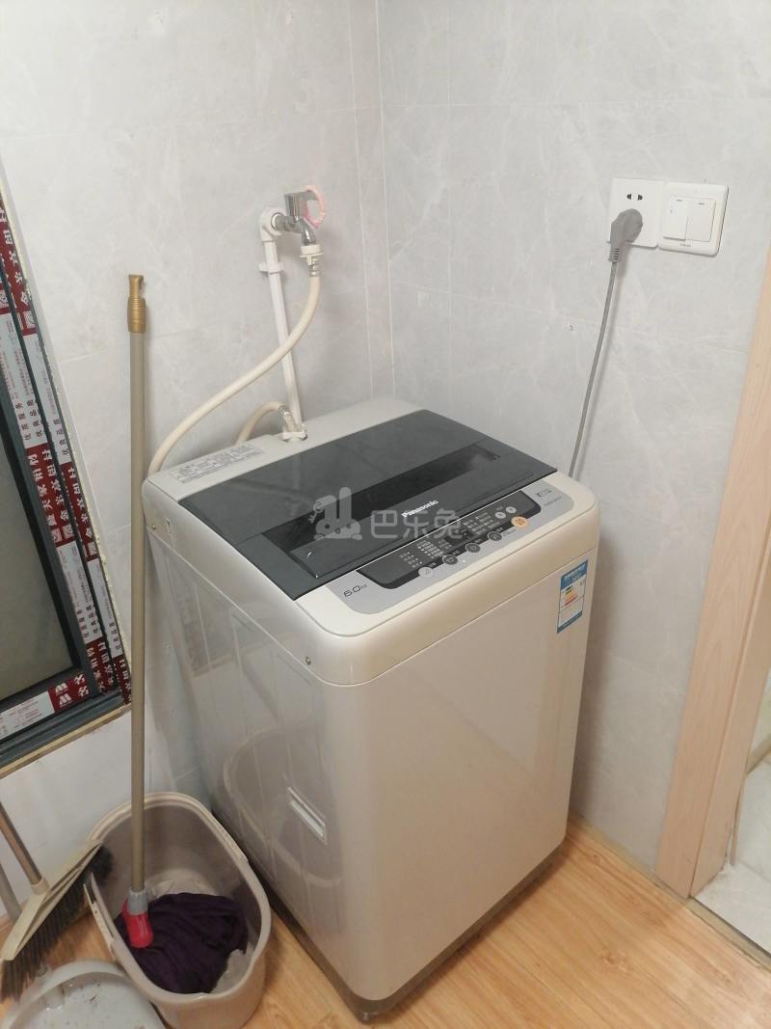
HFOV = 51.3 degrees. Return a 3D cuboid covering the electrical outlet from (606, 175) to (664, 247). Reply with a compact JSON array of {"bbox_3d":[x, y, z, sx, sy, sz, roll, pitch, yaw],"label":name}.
[{"bbox_3d":[0.348,-0.420,1.118,0.009,0.086,0.086,-25,36,-34],"label":"electrical outlet"}]

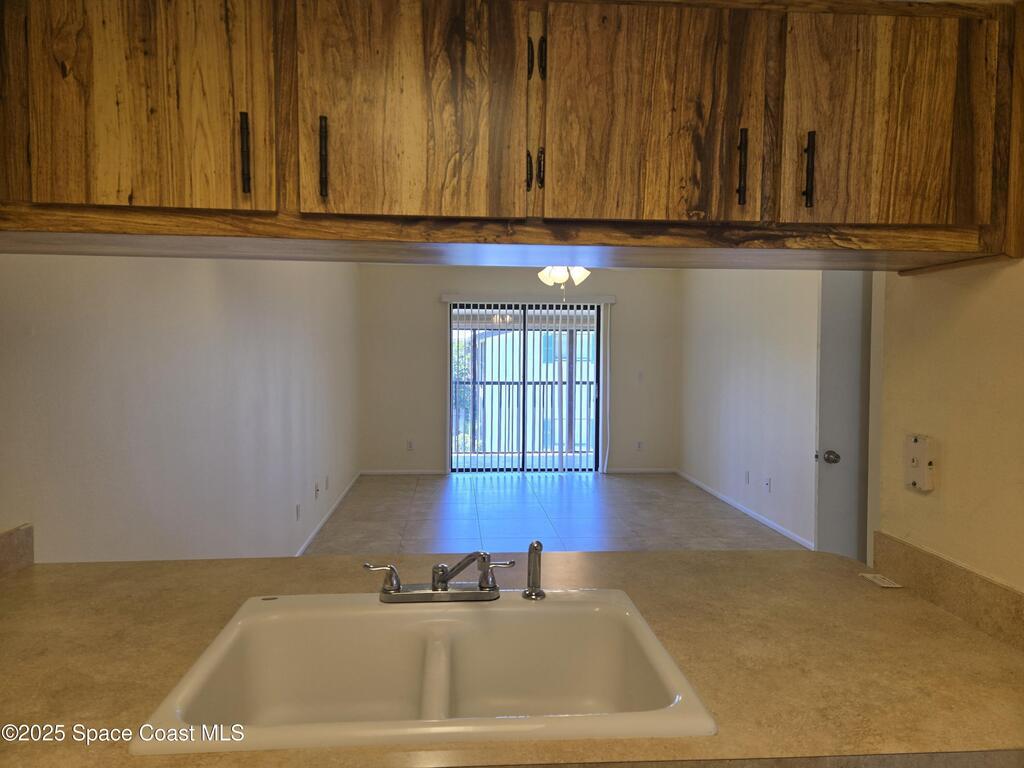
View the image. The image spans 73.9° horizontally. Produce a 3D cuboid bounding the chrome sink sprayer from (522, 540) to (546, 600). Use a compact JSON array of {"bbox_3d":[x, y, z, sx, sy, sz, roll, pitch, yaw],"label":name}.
[{"bbox_3d":[0.050,0.408,1.507,0.052,0.130,0.056,0,4,-10],"label":"chrome sink sprayer"}]

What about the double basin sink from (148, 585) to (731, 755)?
[{"bbox_3d":[-0.137,0.576,1.232,0.828,0.196,0.562,0,3,-4],"label":"double basin sink"}]

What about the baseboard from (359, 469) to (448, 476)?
[{"bbox_3d":[-1.269,1.039,8.035,1.035,0.066,0.015,0,3,-4],"label":"baseboard"}]

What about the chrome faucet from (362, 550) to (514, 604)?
[{"bbox_3d":[-0.150,0.392,1.400,0.324,0.154,0.220,0,3,-9],"label":"chrome faucet"}]

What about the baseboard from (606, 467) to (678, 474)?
[{"bbox_3d":[1.583,1.050,8.255,0.880,0.066,0.015,0,3,-4],"label":"baseboard"}]

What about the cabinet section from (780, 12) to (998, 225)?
[{"bbox_3d":[0.688,-0.479,1.248,0.402,0.371,0.020,0,3,-4],"label":"cabinet section"}]

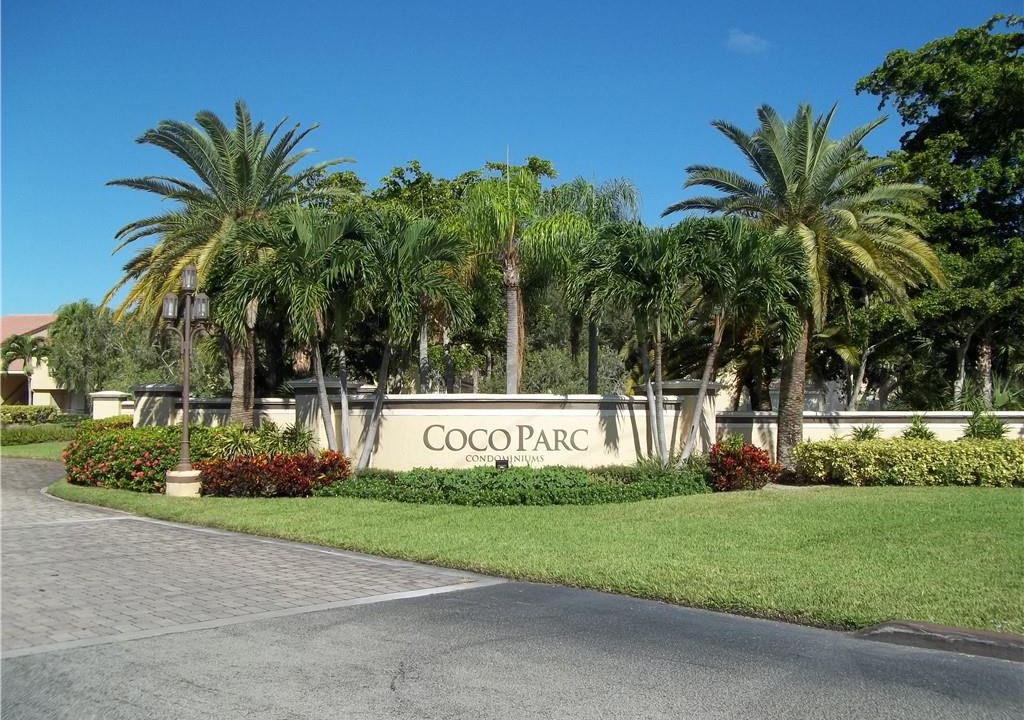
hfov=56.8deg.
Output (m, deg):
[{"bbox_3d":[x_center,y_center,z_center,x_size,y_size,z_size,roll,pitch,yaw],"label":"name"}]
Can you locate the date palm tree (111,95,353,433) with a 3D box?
[{"bbox_3d":[-6.964,-1.814,23.141,6.022,9.218,6.000,0,-3,0],"label":"date palm tree"}]

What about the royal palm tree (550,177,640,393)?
[{"bbox_3d":[2.631,-1.342,30.125,2.934,9.111,3.100,0,-3,0],"label":"royal palm tree"}]

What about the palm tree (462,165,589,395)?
[{"bbox_3d":[0.388,-1.279,27.117,3.617,8.643,3.600,0,-3,0],"label":"palm tree"}]

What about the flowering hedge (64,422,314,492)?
[{"bbox_3d":[-6.750,2.029,19.416,7.200,1.160,2.600,-1,-4,24],"label":"flowering hedge"}]

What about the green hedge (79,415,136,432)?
[{"bbox_3d":[-8.340,1.695,19.432,1.400,1.150,1.000,0,-4,0],"label":"green hedge"}]

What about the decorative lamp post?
[{"bbox_3d":[-6.004,0.361,17.408,0.846,4.303,0.800,0,-3,0],"label":"decorative lamp post"}]

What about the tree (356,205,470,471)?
[{"bbox_3d":[-1.962,-0.277,18.846,2.271,5.700,2.400,0,-3,0],"label":"tree"}]

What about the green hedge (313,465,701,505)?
[{"bbox_3d":[0.000,2.192,17.003,7.400,0.570,2.800,0,-3,0],"label":"green hedge"}]

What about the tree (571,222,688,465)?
[{"bbox_3d":[2.365,-0.104,19.037,2.375,5.376,2.400,0,-3,0],"label":"tree"}]

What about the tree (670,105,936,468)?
[{"bbox_3d":[7.064,-1.772,22.938,6.834,9.091,6.600,0,-3,0],"label":"tree"}]

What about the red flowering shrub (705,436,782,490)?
[{"bbox_3d":[4.576,2.051,18.714,1.463,1.035,1.300,0,-3,0],"label":"red flowering shrub"}]

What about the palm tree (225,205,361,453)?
[{"bbox_3d":[-4.398,-0.283,18.947,2.725,5.722,2.600,0,-3,0],"label":"palm tree"}]

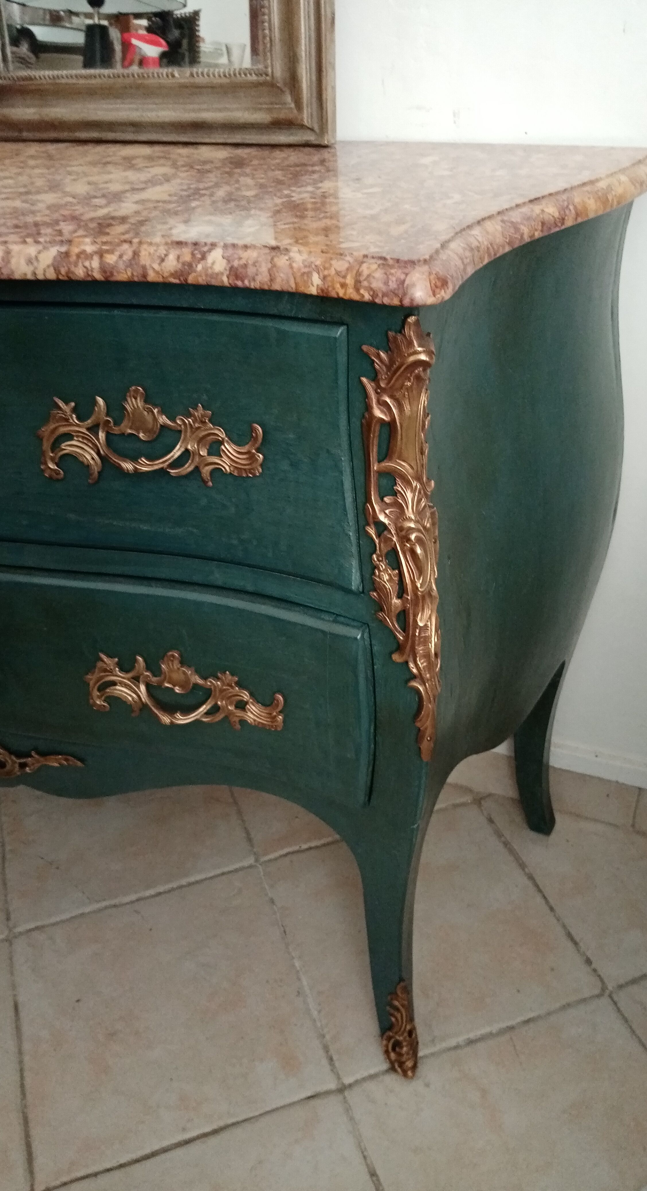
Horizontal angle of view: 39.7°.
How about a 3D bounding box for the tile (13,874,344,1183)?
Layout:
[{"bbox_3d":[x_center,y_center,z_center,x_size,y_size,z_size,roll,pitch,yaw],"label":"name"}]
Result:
[{"bbox_3d":[-0.191,0.491,1.069,0.328,0.010,0.328,-12,34,-15],"label":"tile"}]

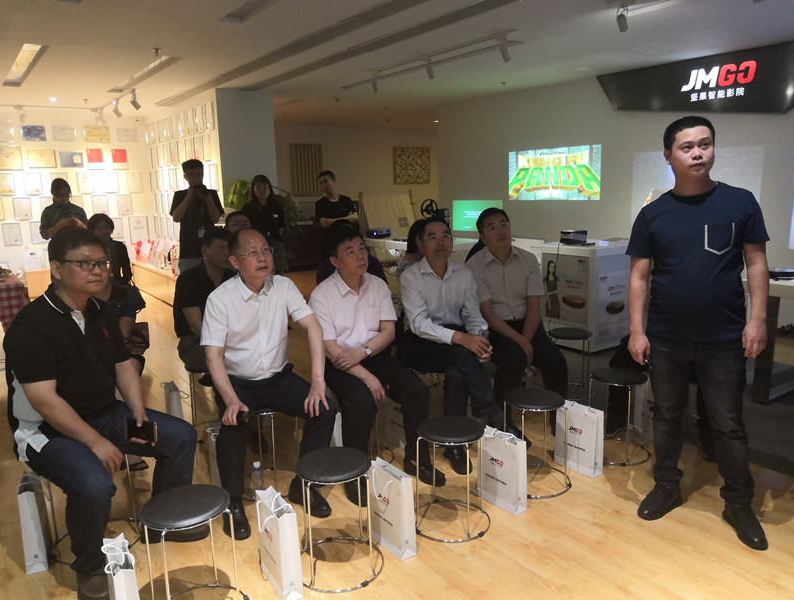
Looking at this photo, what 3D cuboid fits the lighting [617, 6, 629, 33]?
[{"bbox_3d":[1.527,-1.891,4.206,0.090,0.170,0.080,-9,13,-34],"label":"lighting"}]

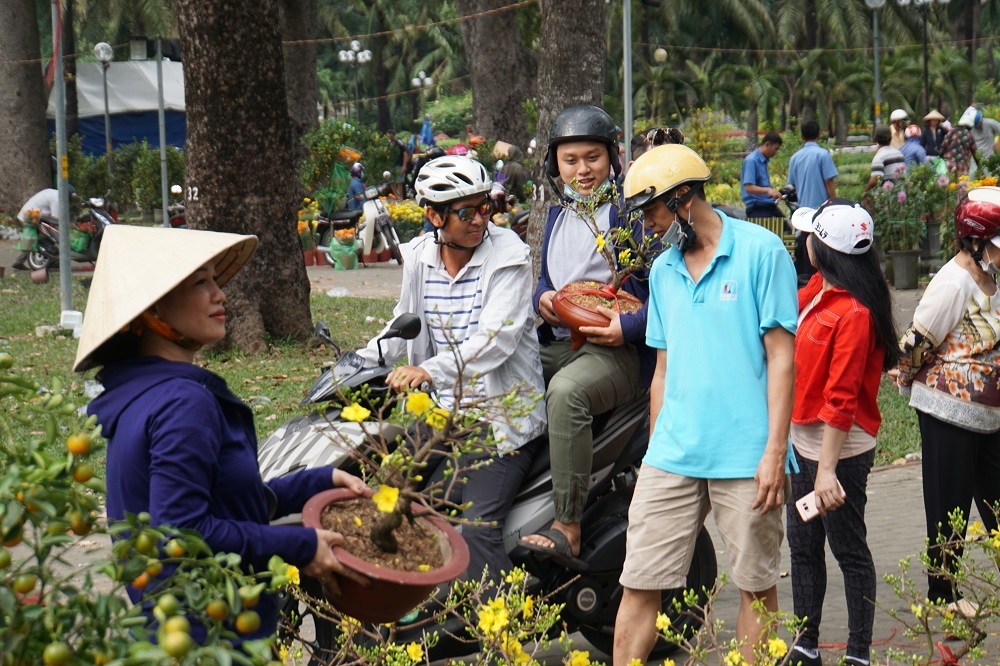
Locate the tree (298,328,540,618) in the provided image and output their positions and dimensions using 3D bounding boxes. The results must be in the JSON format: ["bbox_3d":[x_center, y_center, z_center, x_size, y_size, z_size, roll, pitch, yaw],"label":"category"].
[{"bbox_3d":[-0.163,0.212,4.596,0.400,0.600,0.380,18,18,0],"label":"tree"}]

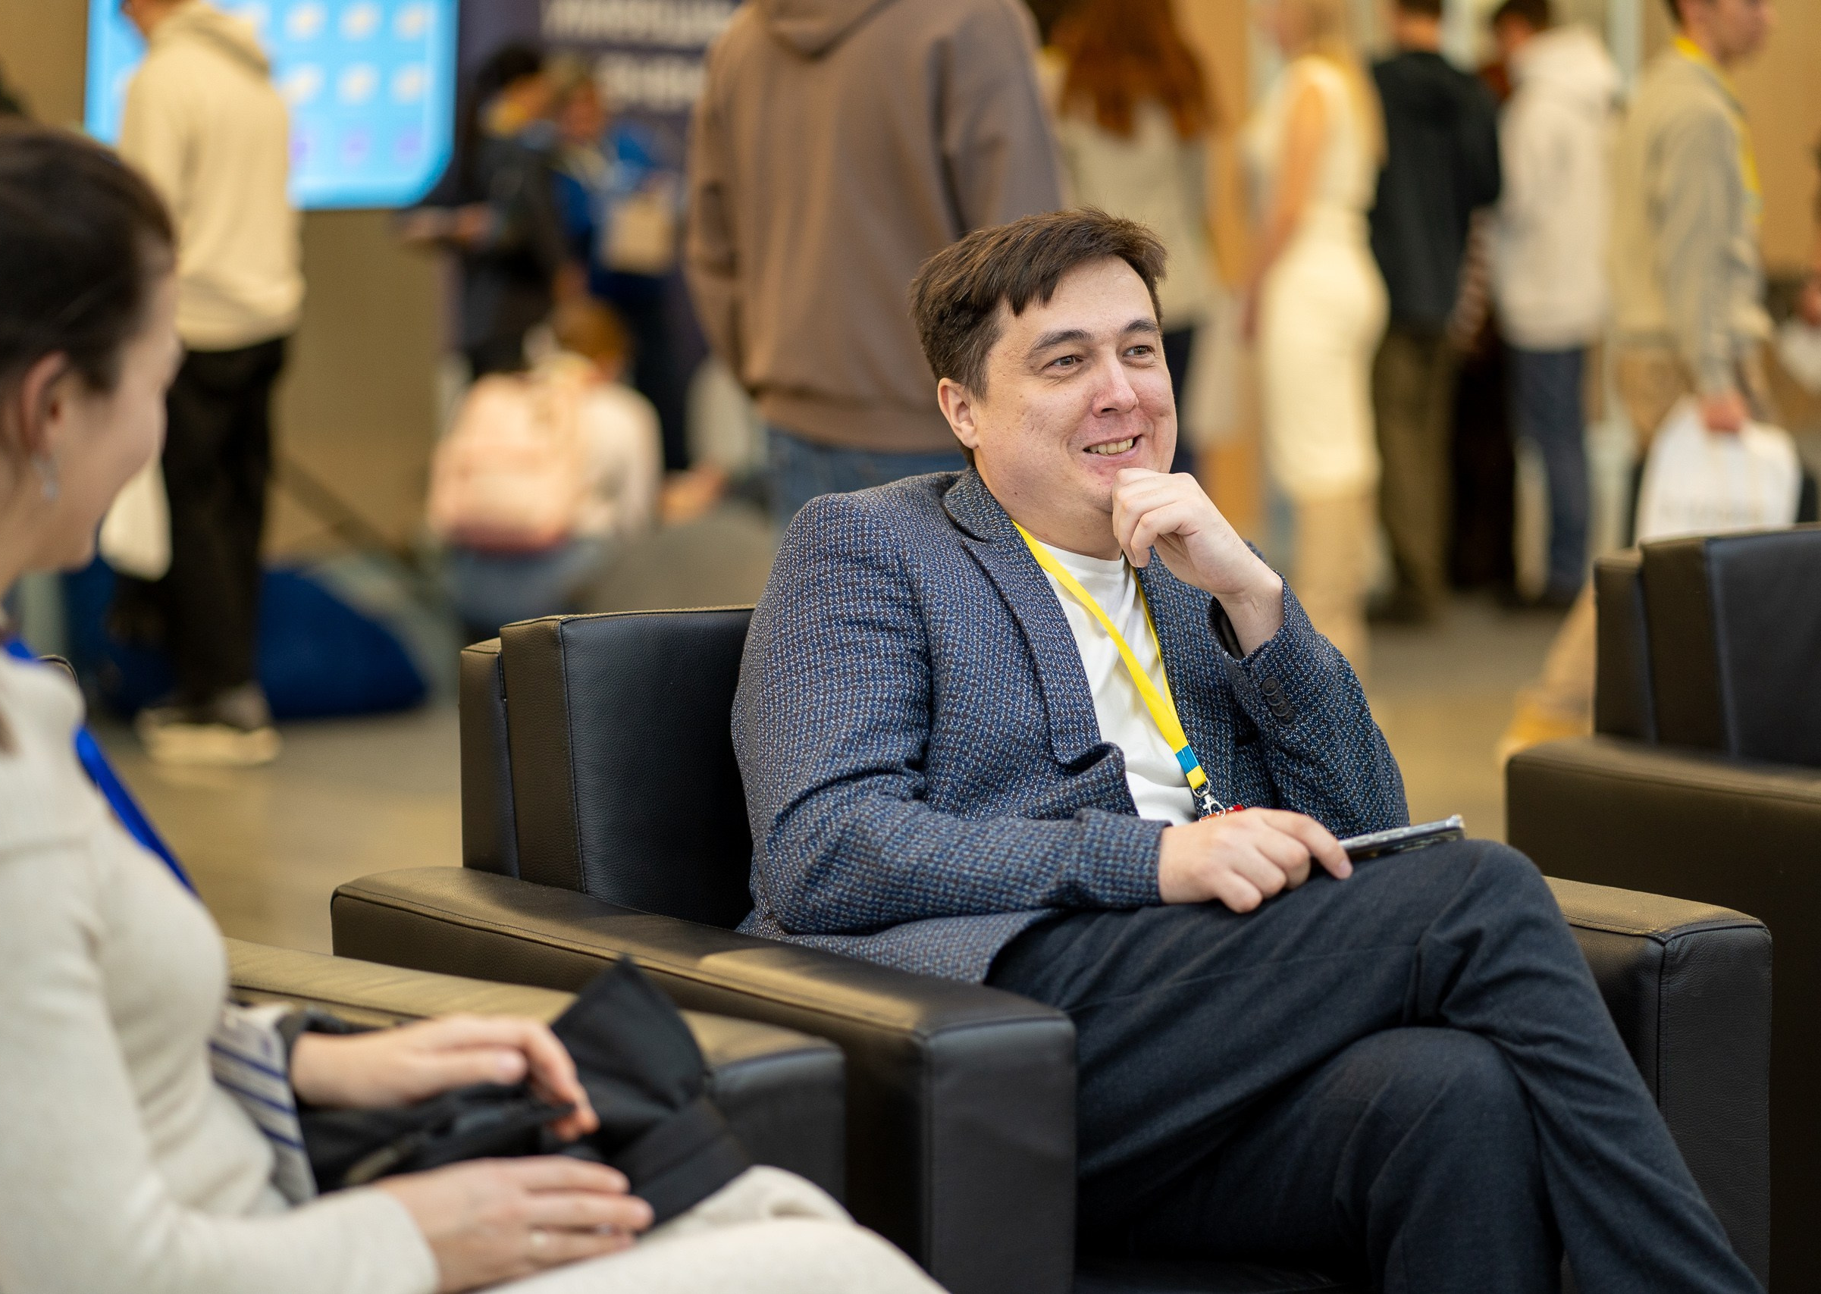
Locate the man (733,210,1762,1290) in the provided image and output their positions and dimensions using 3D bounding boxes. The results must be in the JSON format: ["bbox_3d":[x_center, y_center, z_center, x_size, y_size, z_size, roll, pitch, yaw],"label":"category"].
[{"bbox_3d":[0.312,0.256,3.385,0.630,1.150,0.950,-5,7,-39],"label":"man"}]

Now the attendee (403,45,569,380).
[{"bbox_3d":[-1.480,-1.274,16.082,0.550,1.634,0.500,1,6,13],"label":"attendee"}]

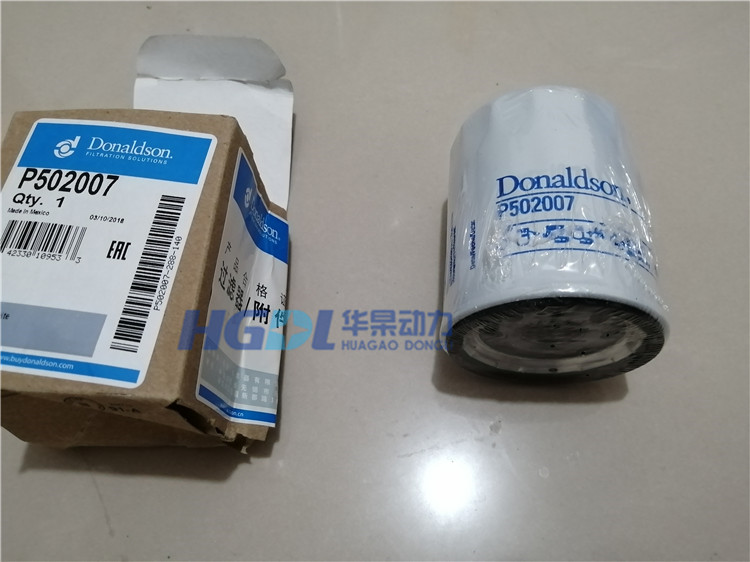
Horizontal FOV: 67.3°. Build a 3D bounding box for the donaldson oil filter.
[{"bbox_3d":[0.067,-0.018,0.225,0.077,0.077,0.098,4,59,4],"label":"donaldson oil filter"}]

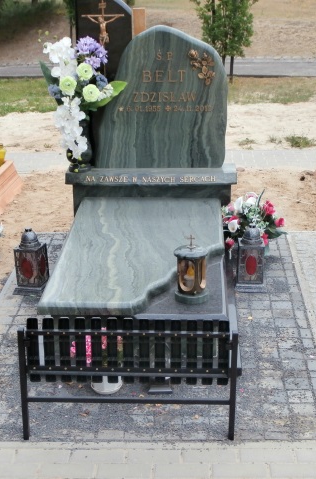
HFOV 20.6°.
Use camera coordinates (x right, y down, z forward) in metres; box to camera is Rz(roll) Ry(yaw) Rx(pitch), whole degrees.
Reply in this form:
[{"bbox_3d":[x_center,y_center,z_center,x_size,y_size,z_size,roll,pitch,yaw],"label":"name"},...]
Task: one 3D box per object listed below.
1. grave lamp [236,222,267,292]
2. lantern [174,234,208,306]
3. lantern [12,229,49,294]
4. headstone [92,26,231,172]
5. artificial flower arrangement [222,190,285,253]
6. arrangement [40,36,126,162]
[{"bbox_3d":[0.492,0.090,4.567,0.165,0.361,0.165,1,19,4],"label":"grave lamp"},{"bbox_3d":[0.137,0.120,3.665,0.147,0.293,0.147,0,19,0],"label":"lantern"},{"bbox_3d":[-0.668,0.104,4.564,0.165,0.336,0.165,-5,19,-15],"label":"lantern"},{"bbox_3d":[0.020,-0.796,4.872,0.745,0.793,0.085,0,19,1],"label":"headstone"},{"bbox_3d":[0.539,-0.079,4.851,0.345,0.380,0.310,0,19,0],"label":"artificial flower arrangement"},{"bbox_3d":[-0.408,-0.755,4.759,0.460,0.694,0.300,0,19,0],"label":"arrangement"}]

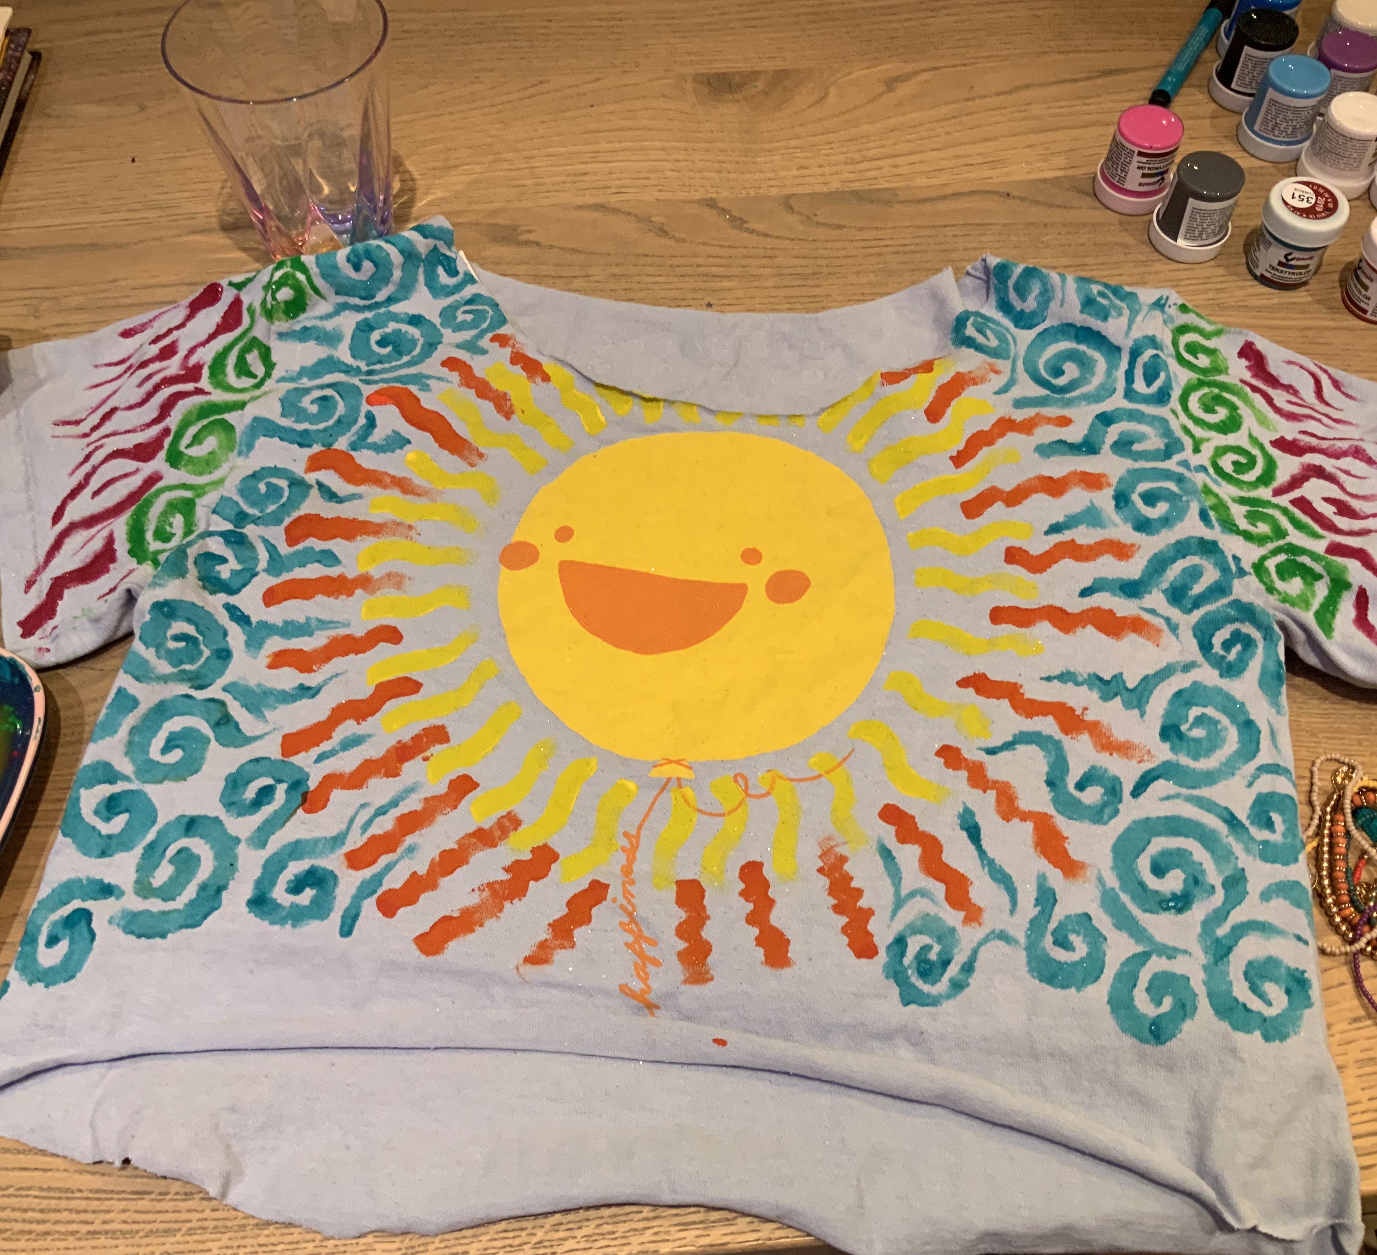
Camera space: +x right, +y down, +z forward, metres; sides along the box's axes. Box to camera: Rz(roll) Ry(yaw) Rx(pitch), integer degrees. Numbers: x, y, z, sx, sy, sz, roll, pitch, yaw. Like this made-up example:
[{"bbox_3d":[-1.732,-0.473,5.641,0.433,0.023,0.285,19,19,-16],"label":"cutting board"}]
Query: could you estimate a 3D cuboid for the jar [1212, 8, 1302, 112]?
[{"bbox_3d":[0.364,-0.364,0.900,0.045,0.047,0.045,5,59,3],"label":"jar"}]

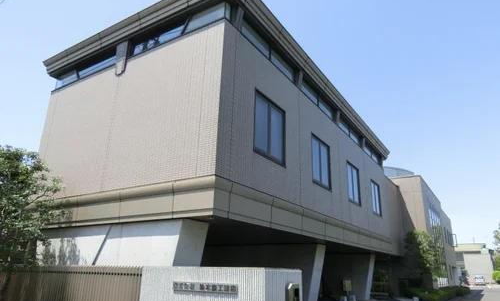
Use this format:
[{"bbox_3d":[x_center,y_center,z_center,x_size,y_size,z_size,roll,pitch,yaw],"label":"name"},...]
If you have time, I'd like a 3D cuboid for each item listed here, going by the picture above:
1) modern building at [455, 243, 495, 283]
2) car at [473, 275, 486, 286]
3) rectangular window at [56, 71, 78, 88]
[{"bbox_3d":[39.160,20.044,63.279,6.300,6.600,6.000,-10,-22,31],"label":"modern building"},{"bbox_3d":[40.165,22.618,62.922,1.550,1.570,3.600,-10,-22,31],"label":"car"},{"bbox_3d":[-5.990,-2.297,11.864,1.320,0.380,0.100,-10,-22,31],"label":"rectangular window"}]

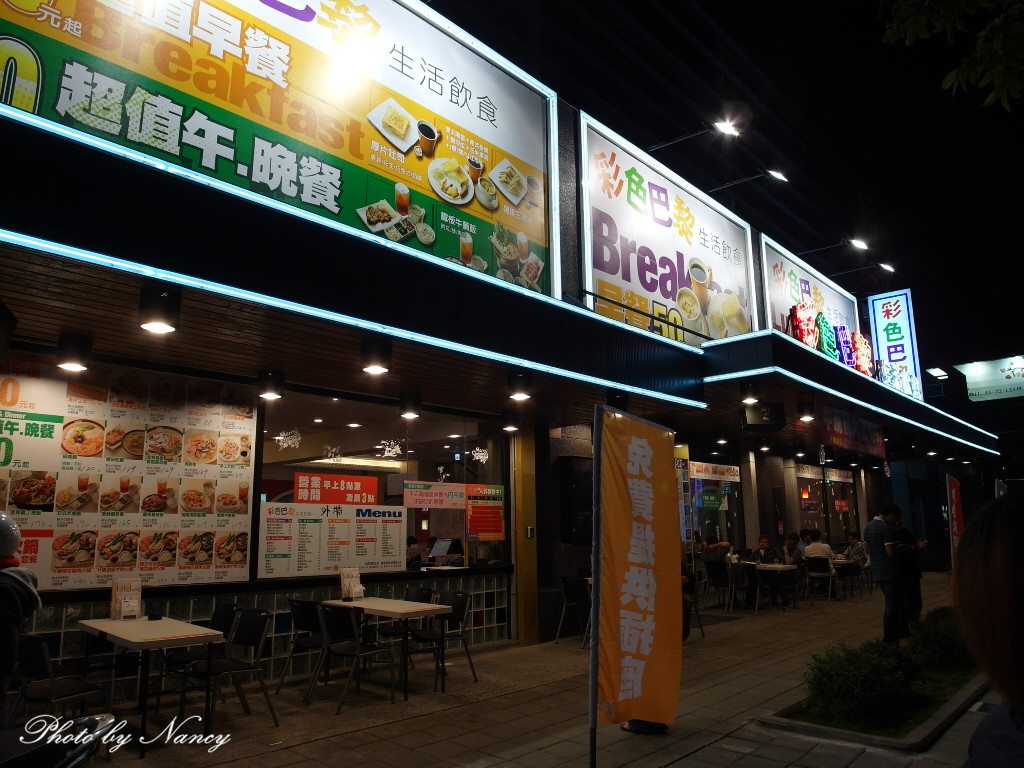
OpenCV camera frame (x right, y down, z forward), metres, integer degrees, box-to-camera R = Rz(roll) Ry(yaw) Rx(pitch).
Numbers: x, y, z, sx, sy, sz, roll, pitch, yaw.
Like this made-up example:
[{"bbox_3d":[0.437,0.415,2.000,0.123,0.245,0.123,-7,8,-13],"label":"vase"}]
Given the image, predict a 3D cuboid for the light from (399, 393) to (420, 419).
[{"bbox_3d":[-1.133,0.233,7.887,0.230,0.245,0.230,-1,-12,0],"label":"light"}]

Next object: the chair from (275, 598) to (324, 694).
[{"bbox_3d":[-1.798,2.427,6.574,0.560,0.810,0.490,11,-16,-43],"label":"chair"}]

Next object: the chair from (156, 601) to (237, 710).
[{"bbox_3d":[-2.416,2.208,5.683,0.560,0.800,0.540,11,-16,-43],"label":"chair"}]

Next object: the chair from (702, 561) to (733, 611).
[{"bbox_3d":[3.783,3.681,12.890,0.480,0.810,0.560,-12,-16,43],"label":"chair"}]

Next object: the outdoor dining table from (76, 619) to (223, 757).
[{"bbox_3d":[-2.713,2.197,5.259,1.330,0.745,0.610,-12,-16,43],"label":"outdoor dining table"}]

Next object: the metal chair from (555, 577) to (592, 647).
[{"bbox_3d":[0.941,2.952,9.240,0.560,0.810,0.500,9,-15,-38],"label":"metal chair"}]

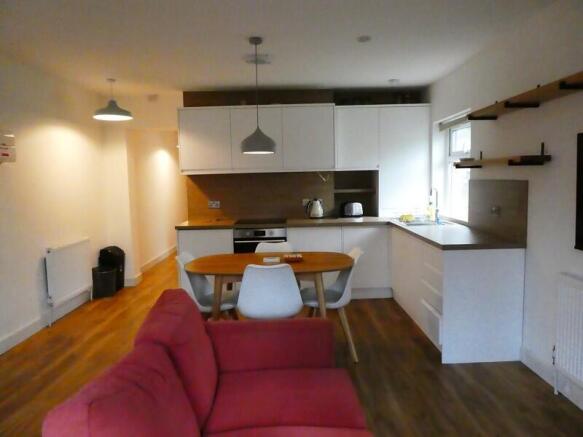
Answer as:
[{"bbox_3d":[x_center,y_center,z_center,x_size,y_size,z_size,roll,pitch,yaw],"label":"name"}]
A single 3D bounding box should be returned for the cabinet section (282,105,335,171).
[{"bbox_3d":[0.205,-0.960,4.882,0.609,0.743,0.320,-1,6,0],"label":"cabinet section"}]

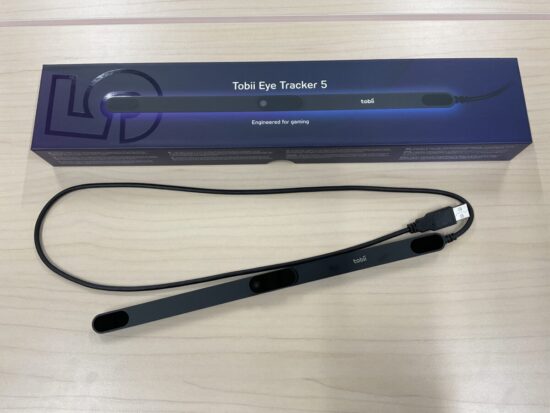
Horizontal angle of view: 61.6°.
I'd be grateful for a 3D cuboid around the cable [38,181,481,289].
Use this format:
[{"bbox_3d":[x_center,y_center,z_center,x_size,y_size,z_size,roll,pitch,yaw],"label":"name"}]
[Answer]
[{"bbox_3d":[-0.017,0.022,0.379,0.366,0.009,0.092,-1,74,0],"label":"cable"}]

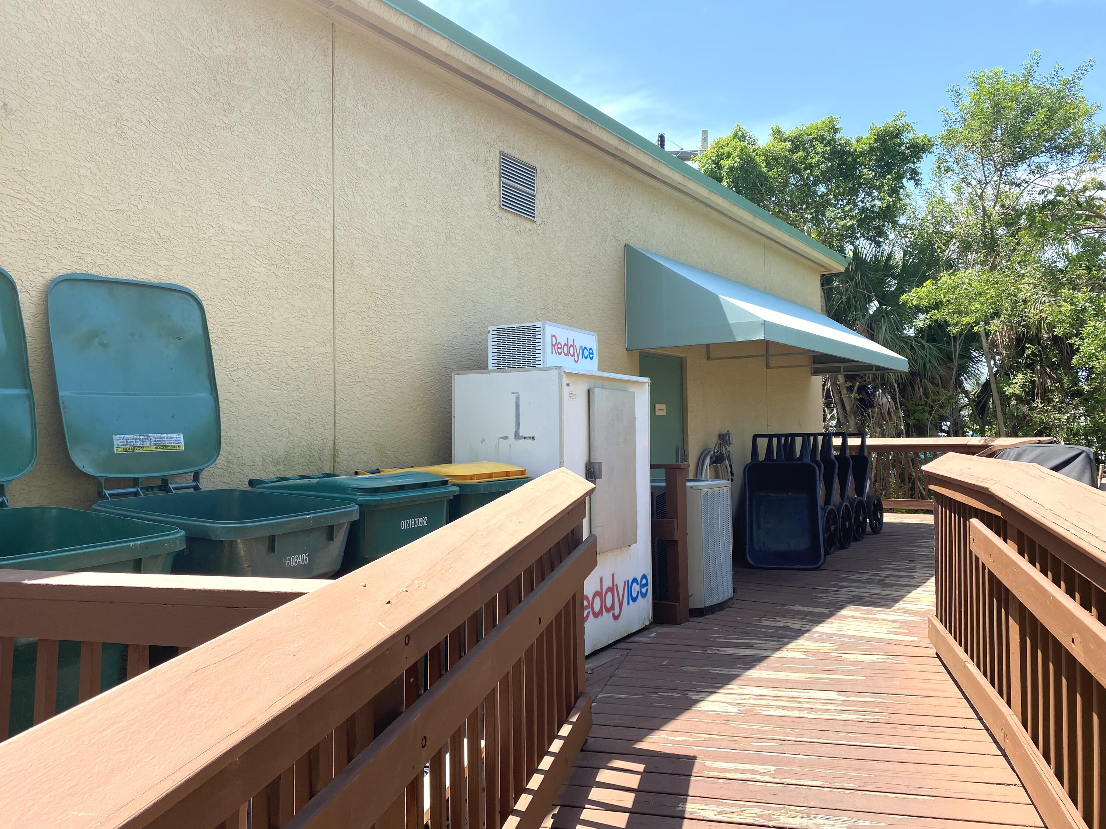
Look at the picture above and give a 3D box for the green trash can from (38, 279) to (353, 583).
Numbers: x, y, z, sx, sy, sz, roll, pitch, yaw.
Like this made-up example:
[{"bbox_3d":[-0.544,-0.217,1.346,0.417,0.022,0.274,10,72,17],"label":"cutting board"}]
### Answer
[{"bbox_3d":[-1.418,0.434,3.433,0.890,2.020,0.710,-1,-1,25],"label":"green trash can"}]

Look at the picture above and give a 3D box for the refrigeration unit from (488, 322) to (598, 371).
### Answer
[{"bbox_3d":[-0.060,-0.408,5.566,0.453,0.320,0.631,-1,-1,34],"label":"refrigeration unit"}]

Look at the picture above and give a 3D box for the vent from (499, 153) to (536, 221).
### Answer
[{"bbox_3d":[-0.252,-1.658,6.067,0.050,0.406,0.435,-1,-1,34],"label":"vent"}]

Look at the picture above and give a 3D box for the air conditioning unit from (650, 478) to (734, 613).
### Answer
[{"bbox_3d":[0.878,0.982,6.409,0.800,0.955,0.800,-1,-1,34],"label":"air conditioning unit"}]

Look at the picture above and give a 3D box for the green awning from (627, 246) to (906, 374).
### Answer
[{"bbox_3d":[2.708,-1.038,9.287,1.254,0.935,5.480,-1,-1,34],"label":"green awning"}]

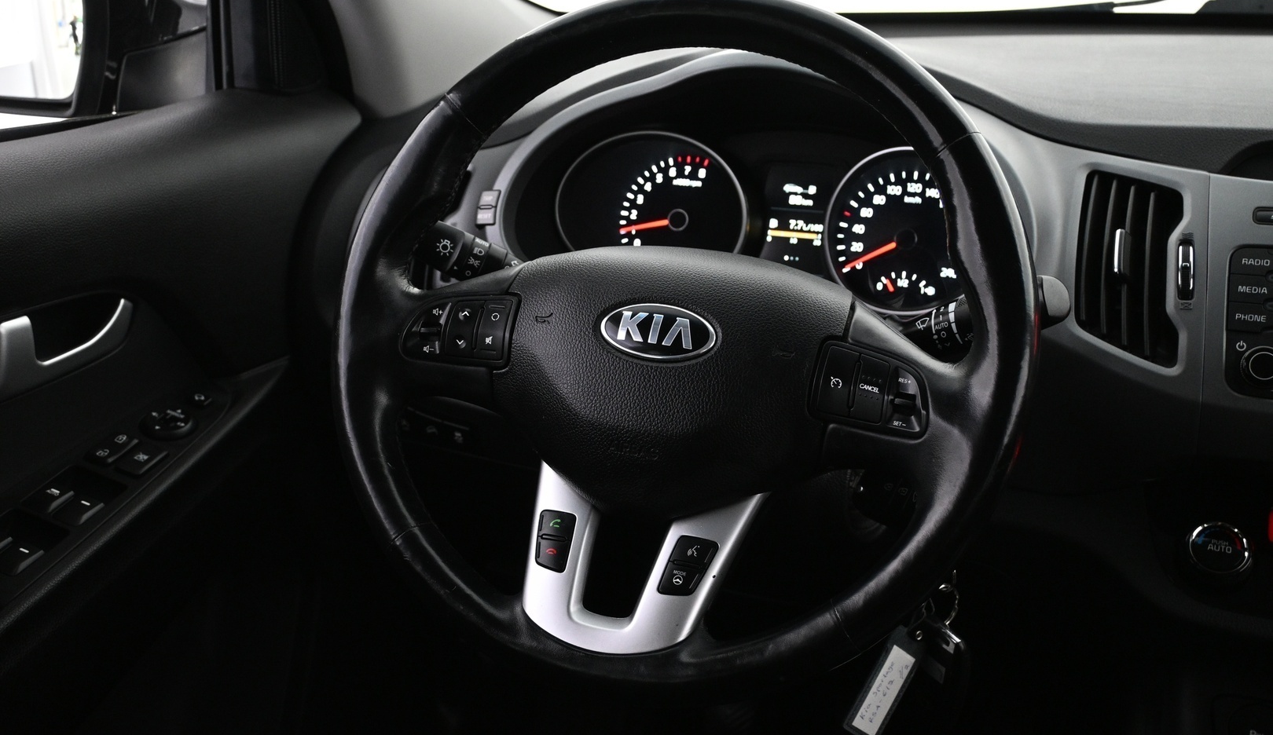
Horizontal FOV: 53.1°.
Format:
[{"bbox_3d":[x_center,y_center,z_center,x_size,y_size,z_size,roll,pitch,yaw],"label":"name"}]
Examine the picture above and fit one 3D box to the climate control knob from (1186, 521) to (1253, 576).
[{"bbox_3d":[0.377,0.121,0.827,0.039,0.018,0.039,7,60,18],"label":"climate control knob"}]

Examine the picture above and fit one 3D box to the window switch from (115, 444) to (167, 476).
[{"bbox_3d":[-0.305,0.060,0.786,0.018,0.009,0.026,14,32,14],"label":"window switch"}]

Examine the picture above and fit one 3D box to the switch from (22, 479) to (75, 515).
[{"bbox_3d":[-0.345,0.081,0.747,0.020,0.012,0.024,14,32,14],"label":"switch"}]

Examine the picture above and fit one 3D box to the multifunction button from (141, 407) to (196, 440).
[{"bbox_3d":[-0.300,0.035,0.817,0.034,0.012,0.034,4,31,-3],"label":"multifunction button"}]

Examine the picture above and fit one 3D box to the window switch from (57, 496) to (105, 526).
[{"bbox_3d":[-0.324,0.087,0.740,0.021,0.012,0.024,14,32,14],"label":"window switch"}]

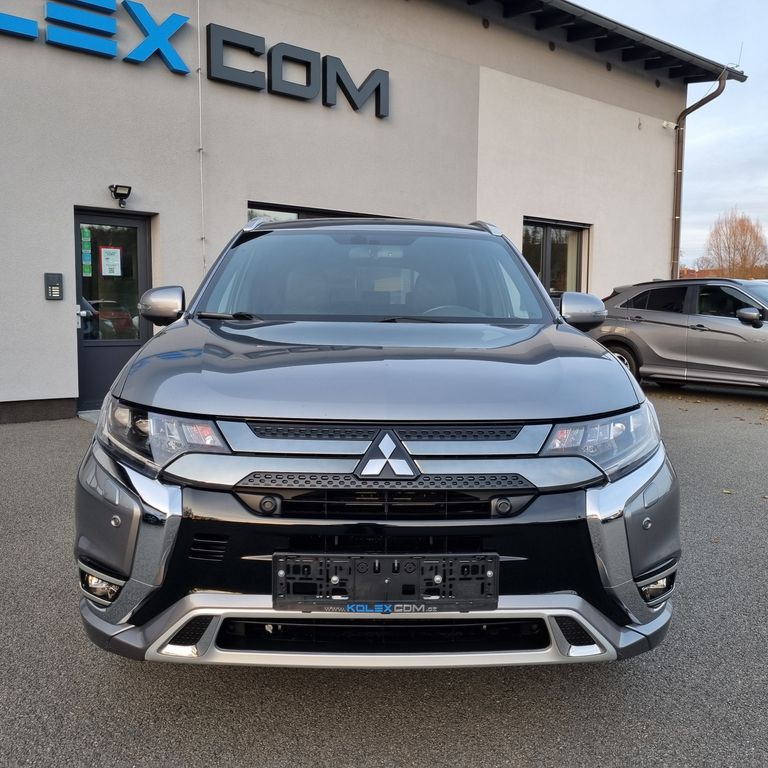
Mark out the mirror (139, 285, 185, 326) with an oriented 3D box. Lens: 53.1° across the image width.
[{"bbox_3d":[-0.978,-0.341,3.389,0.205,0.172,0.150,0,5,-2],"label":"mirror"}]

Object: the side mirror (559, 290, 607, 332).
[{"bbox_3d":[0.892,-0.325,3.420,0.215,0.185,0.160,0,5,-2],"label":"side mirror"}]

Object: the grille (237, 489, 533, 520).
[{"bbox_3d":[0.007,0.297,1.880,0.740,0.080,0.100,0,5,-2],"label":"grille"}]

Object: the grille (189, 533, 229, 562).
[{"bbox_3d":[-0.427,0.398,1.870,0.100,0.073,0.040,1,5,8],"label":"grille"}]

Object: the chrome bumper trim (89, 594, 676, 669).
[{"bbox_3d":[0.000,0.580,1.989,1.600,0.205,0.350,0,5,-2],"label":"chrome bumper trim"}]

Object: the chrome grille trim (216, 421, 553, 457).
[{"bbox_3d":[0.009,0.137,1.877,0.850,0.085,0.120,0,5,-2],"label":"chrome grille trim"}]

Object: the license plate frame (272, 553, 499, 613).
[{"bbox_3d":[0.005,0.468,1.815,0.530,0.140,0.025,0,5,-2],"label":"license plate frame"}]

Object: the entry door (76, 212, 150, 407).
[{"bbox_3d":[-3.102,-0.815,8.811,0.950,2.180,0.100,-3,6,-38],"label":"entry door"}]

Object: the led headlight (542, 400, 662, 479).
[{"bbox_3d":[0.581,0.155,2.046,0.440,0.180,0.370,0,5,-2],"label":"led headlight"}]

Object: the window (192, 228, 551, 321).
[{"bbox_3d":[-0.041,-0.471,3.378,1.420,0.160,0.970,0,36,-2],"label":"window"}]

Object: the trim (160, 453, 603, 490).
[{"bbox_3d":[0.006,0.207,1.873,1.120,0.090,0.150,0,5,-2],"label":"trim"}]

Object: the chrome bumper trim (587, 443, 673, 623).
[{"bbox_3d":[0.635,0.401,2.035,0.310,0.435,0.300,0,5,-2],"label":"chrome bumper trim"}]

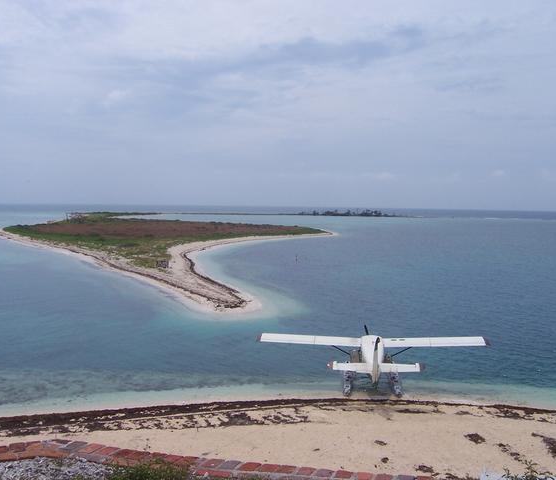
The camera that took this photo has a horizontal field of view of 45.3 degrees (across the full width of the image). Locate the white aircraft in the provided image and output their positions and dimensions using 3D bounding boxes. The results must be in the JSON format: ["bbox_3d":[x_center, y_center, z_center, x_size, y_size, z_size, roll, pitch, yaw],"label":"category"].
[{"bbox_3d":[7.000,8.380,49.400,17.700,4.750,12.800,1,5,5],"label":"white aircraft"}]

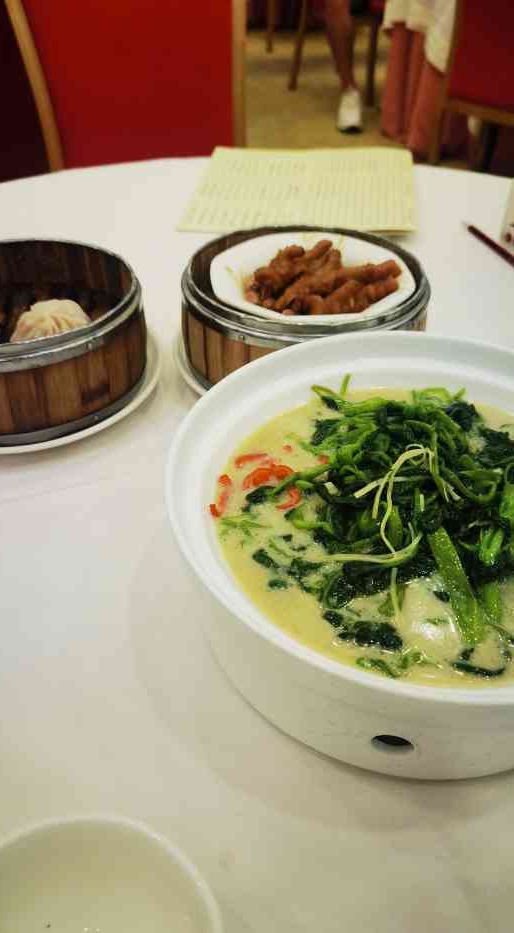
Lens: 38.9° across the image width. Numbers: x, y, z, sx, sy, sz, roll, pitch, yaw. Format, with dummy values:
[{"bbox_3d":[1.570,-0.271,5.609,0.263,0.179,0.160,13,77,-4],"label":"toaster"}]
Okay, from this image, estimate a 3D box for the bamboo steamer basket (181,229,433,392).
[{"bbox_3d":[0.035,-0.113,0.535,0.175,0.066,0.175,0,40,0],"label":"bamboo steamer basket"}]

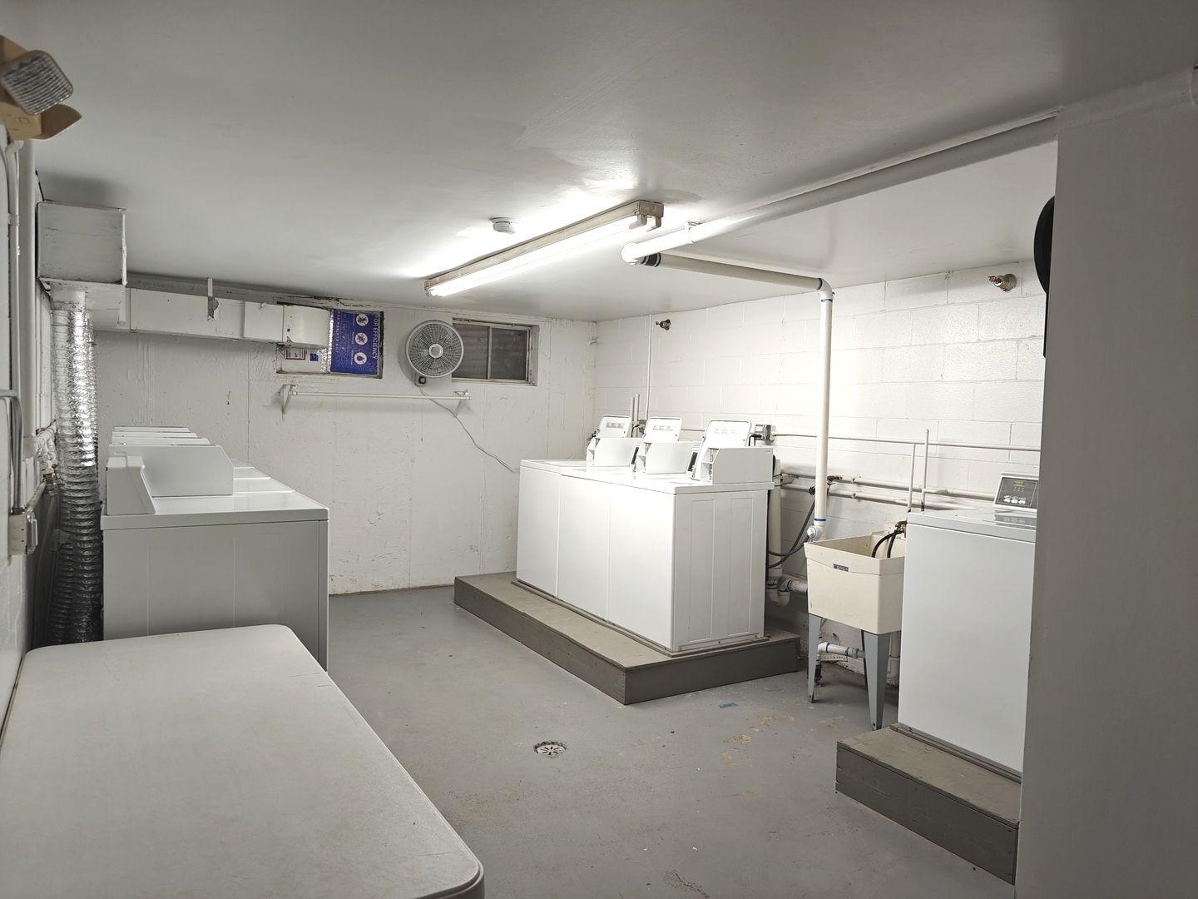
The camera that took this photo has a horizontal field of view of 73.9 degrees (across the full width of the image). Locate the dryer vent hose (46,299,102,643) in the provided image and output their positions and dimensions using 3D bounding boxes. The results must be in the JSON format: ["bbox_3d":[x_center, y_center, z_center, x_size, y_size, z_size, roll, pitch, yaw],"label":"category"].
[{"bbox_3d":[-1.956,0.170,2.985,0.155,1.425,0.180,-1,4,-32],"label":"dryer vent hose"}]

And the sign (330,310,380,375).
[{"bbox_3d":[-1.961,-0.857,6.397,0.398,0.497,0.020,-1,4,-32],"label":"sign"}]

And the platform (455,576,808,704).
[{"bbox_3d":[0.042,1.182,5.573,1.259,0.205,2.442,-1,4,-32],"label":"platform"}]

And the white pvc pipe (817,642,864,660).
[{"bbox_3d":[1.314,1.091,4.322,0.056,0.056,0.310,-1,-2,-39],"label":"white pvc pipe"}]

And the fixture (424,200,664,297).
[{"bbox_3d":[-0.430,-0.952,4.062,0.120,0.107,2.460,-1,4,-31],"label":"fixture"}]

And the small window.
[{"bbox_3d":[-0.899,-0.830,6.876,0.790,0.530,0.100,0,3,-31],"label":"small window"}]

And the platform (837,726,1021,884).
[{"bbox_3d":[1.725,1.350,3.345,1.210,0.208,0.775,-1,4,-32],"label":"platform"}]

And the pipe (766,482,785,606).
[{"bbox_3d":[1.047,0.556,4.735,0.090,0.760,0.090,2,3,0],"label":"pipe"}]

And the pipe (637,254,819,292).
[{"bbox_3d":[0.707,-0.896,4.026,1.200,0.066,0.066,0,3,-31],"label":"pipe"}]

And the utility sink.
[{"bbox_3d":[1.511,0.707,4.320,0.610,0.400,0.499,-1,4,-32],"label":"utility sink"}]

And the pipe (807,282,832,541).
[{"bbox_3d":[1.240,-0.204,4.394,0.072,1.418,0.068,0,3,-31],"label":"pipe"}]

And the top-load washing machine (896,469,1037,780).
[{"bbox_3d":[1.799,0.760,3.367,0.717,0.937,0.655,-1,4,-32],"label":"top-load washing machine"}]

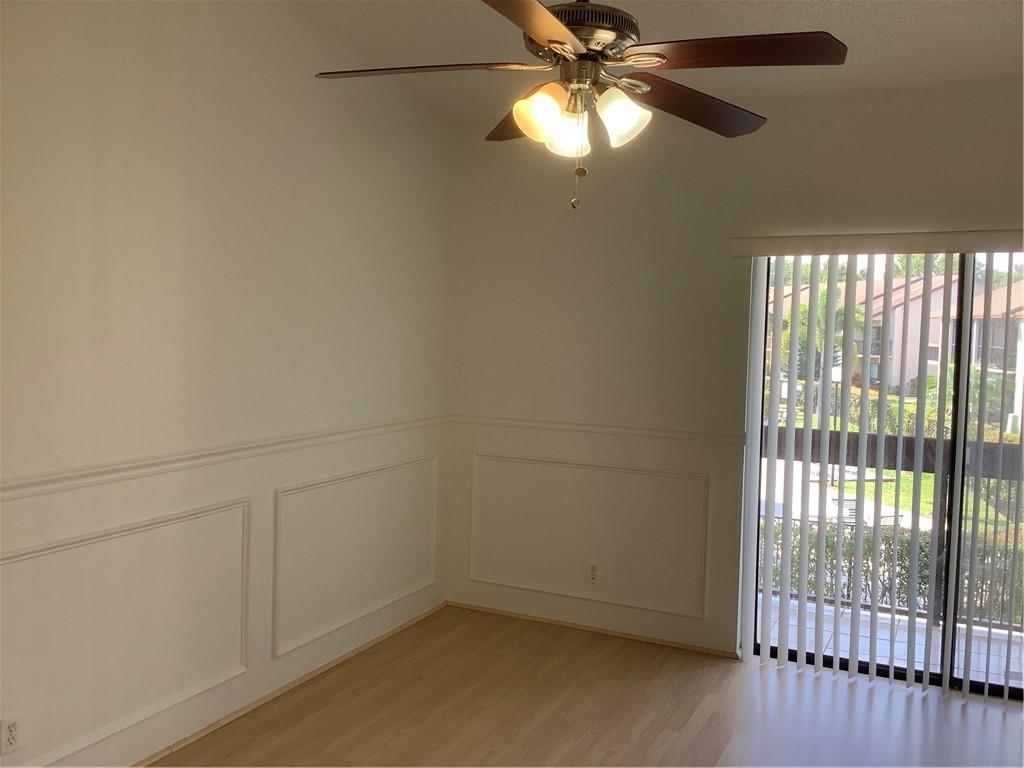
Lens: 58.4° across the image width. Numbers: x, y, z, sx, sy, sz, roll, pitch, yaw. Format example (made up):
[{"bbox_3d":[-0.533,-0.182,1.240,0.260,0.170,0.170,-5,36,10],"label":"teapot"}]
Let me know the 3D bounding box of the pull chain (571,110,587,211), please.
[{"bbox_3d":[0.166,-0.558,2.265,0.037,0.251,0.033,2,4,4],"label":"pull chain"}]

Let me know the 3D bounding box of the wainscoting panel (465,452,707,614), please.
[{"bbox_3d":[0.361,0.768,4.758,1.307,0.717,0.030,3,4,26],"label":"wainscoting panel"}]

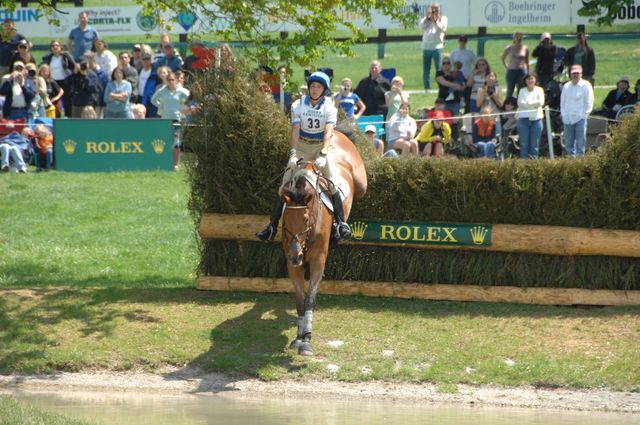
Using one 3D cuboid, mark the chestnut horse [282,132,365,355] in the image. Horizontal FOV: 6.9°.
[{"bbox_3d":[0.023,0.275,48.800,0.650,1.800,2.400,0,11,12],"label":"chestnut horse"}]

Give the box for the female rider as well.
[{"bbox_3d":[-0.141,-0.520,48.600,0.840,1.530,0.750,0,2,8],"label":"female rider"}]

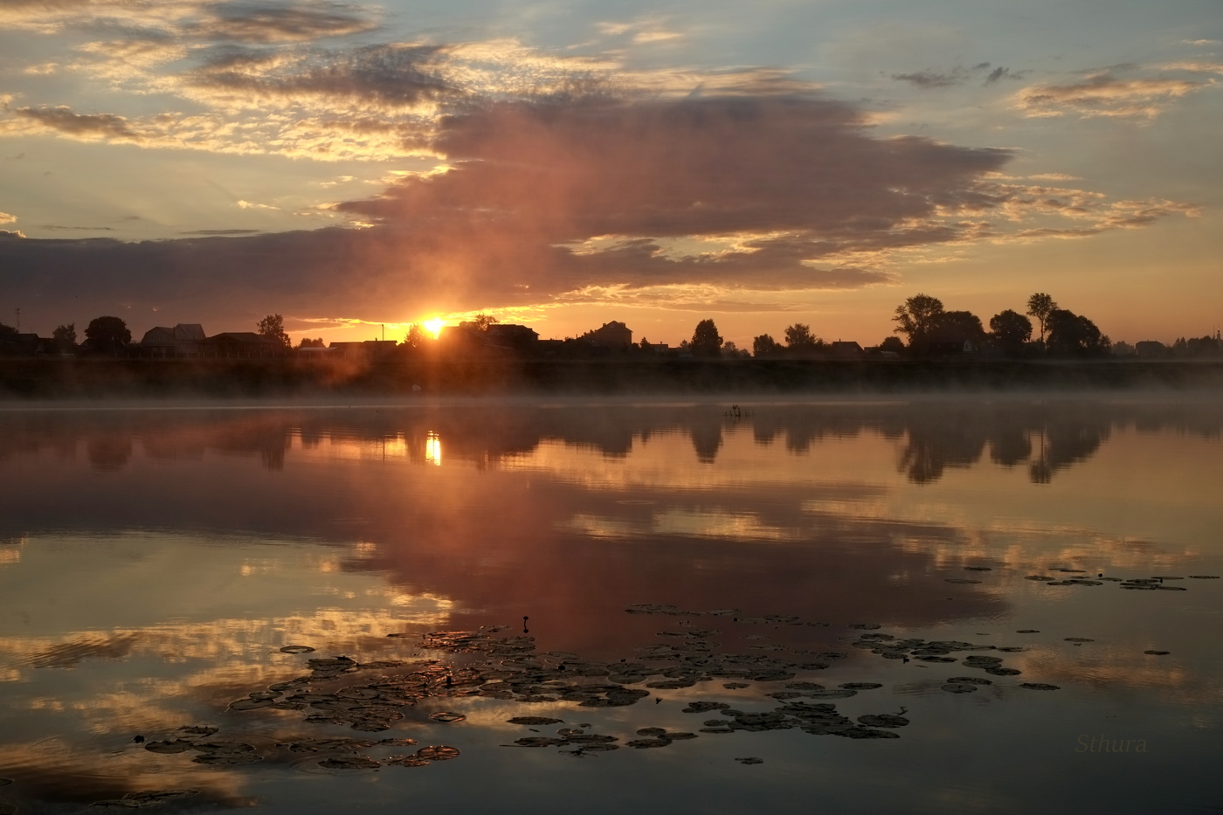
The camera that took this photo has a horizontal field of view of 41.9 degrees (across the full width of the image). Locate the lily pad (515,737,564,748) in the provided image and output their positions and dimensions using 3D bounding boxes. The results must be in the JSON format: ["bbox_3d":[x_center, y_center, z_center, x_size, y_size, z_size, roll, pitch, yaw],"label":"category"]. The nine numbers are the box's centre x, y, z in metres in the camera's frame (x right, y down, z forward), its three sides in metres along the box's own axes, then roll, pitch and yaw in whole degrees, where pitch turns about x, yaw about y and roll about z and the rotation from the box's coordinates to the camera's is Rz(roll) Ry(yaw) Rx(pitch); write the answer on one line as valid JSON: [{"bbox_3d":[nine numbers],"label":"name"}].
[{"bbox_3d":[-0.333,1.546,7.410,0.235,0.020,0.188,0,1,0],"label":"lily pad"}]

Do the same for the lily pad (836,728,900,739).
[{"bbox_3d":[1.216,1.539,7.582,0.304,0.020,0.243,0,1,0],"label":"lily pad"}]

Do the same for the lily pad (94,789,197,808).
[{"bbox_3d":[-1.868,1.563,6.414,0.422,0.020,0.236,0,1,0],"label":"lily pad"}]

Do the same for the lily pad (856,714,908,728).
[{"bbox_3d":[1.334,1.535,7.863,0.254,0.020,0.256,0,1,0],"label":"lily pad"}]

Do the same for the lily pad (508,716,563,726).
[{"bbox_3d":[-0.375,1.540,7.887,0.274,0.020,0.219,0,1,0],"label":"lily pad"}]

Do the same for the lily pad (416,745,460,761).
[{"bbox_3d":[-0.782,1.550,7.203,0.198,0.020,0.258,0,1,0],"label":"lily pad"}]

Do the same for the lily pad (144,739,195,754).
[{"bbox_3d":[-2.035,1.552,7.344,0.233,0.020,0.259,0,1,0],"label":"lily pad"}]

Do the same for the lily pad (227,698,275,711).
[{"bbox_3d":[-1.876,1.539,8.313,0.244,0.020,0.290,0,1,0],"label":"lily pad"}]

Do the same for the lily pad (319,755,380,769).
[{"bbox_3d":[-1.154,1.553,7.025,0.269,0.020,0.217,0,1,0],"label":"lily pad"}]

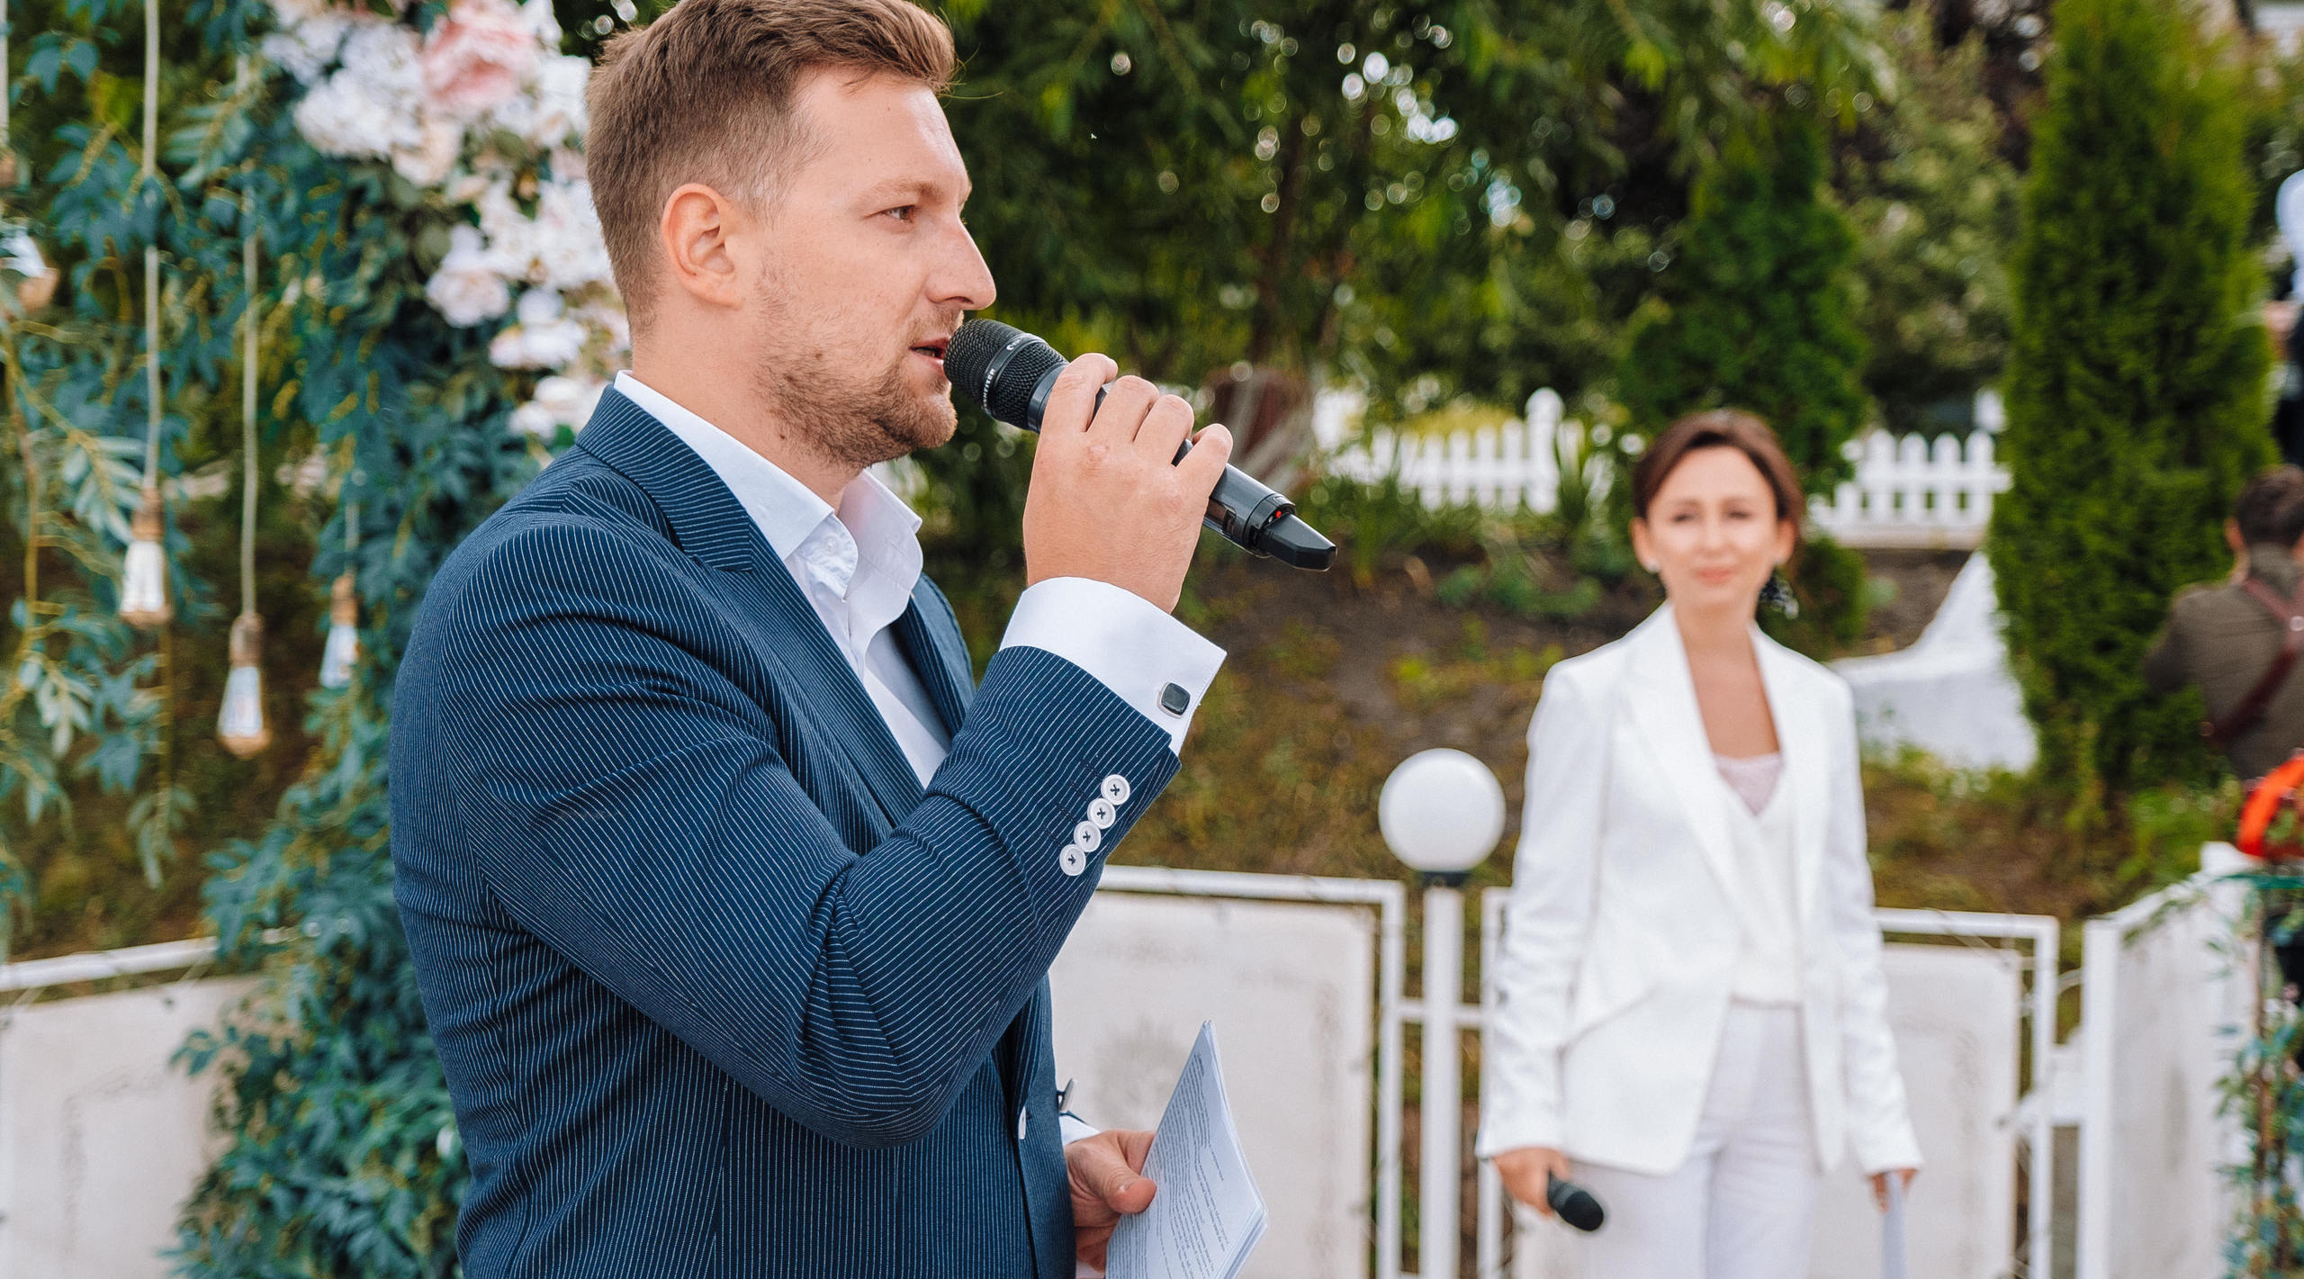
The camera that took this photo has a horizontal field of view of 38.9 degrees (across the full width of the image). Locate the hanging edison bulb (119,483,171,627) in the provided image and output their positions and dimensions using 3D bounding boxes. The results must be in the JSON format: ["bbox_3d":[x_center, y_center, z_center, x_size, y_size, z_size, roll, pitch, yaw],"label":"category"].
[{"bbox_3d":[-1.259,-0.105,4.080,0.064,0.180,0.064,0,2,0],"label":"hanging edison bulb"}]

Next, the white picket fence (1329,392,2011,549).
[{"bbox_3d":[1.759,-0.598,11.421,2.430,0.530,0.100,1,2,24],"label":"white picket fence"}]

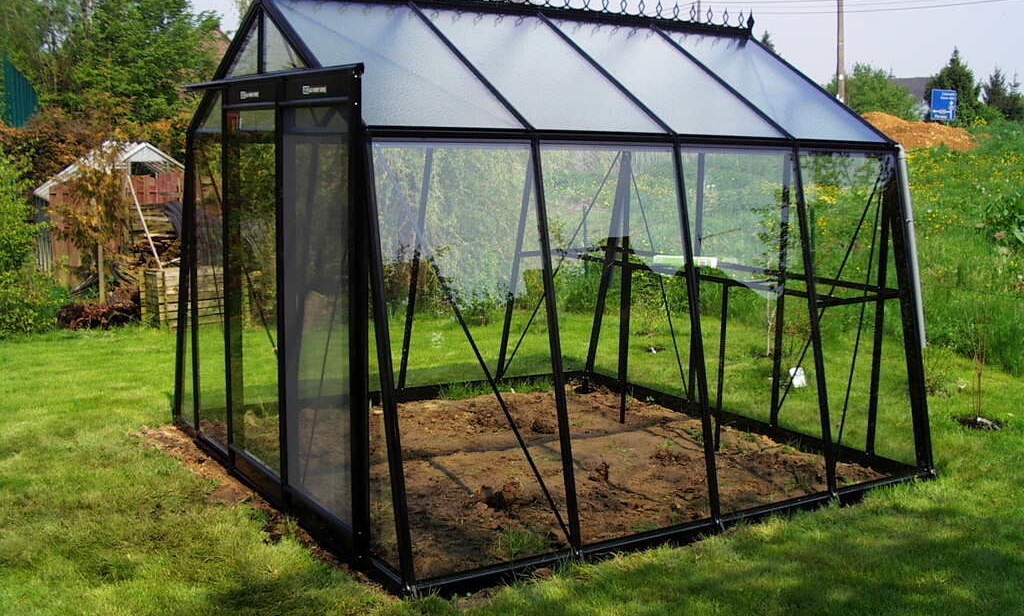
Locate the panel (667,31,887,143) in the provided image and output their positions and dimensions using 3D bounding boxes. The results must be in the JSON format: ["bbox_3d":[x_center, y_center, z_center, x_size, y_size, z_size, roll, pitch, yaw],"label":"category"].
[{"bbox_3d":[1.372,-1.182,5.952,0.710,0.025,1.210,-4,39,-33],"label":"panel"}]

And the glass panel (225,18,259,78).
[{"bbox_3d":[-1.260,-1.198,5.229,0.020,0.310,0.450,-4,10,-33],"label":"glass panel"}]

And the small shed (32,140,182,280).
[{"bbox_3d":[-5.095,-1.302,14.614,1.800,1.750,2.300,-3,9,-26],"label":"small shed"}]

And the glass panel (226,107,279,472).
[{"bbox_3d":[-1.196,-0.087,5.182,0.025,1.660,0.660,-4,10,-33],"label":"glass panel"}]

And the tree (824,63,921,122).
[{"bbox_3d":[19.189,-11.396,60.000,5.000,3.700,5.000,4,9,17],"label":"tree"}]

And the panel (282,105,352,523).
[{"bbox_3d":[-0.795,0.014,4.568,0.025,1.660,0.670,-4,10,-33],"label":"panel"}]

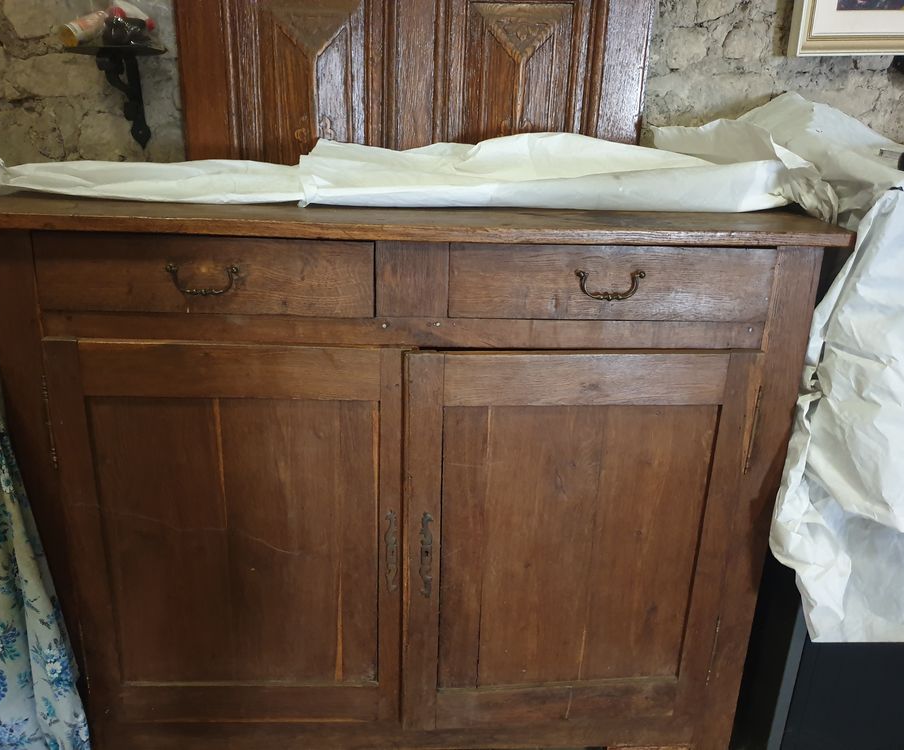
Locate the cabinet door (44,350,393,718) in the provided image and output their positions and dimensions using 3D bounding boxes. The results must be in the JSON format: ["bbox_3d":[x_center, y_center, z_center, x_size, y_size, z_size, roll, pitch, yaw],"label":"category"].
[{"bbox_3d":[-0.364,0.291,1.283,0.554,0.713,0.025,1,17,-2],"label":"cabinet door"}]

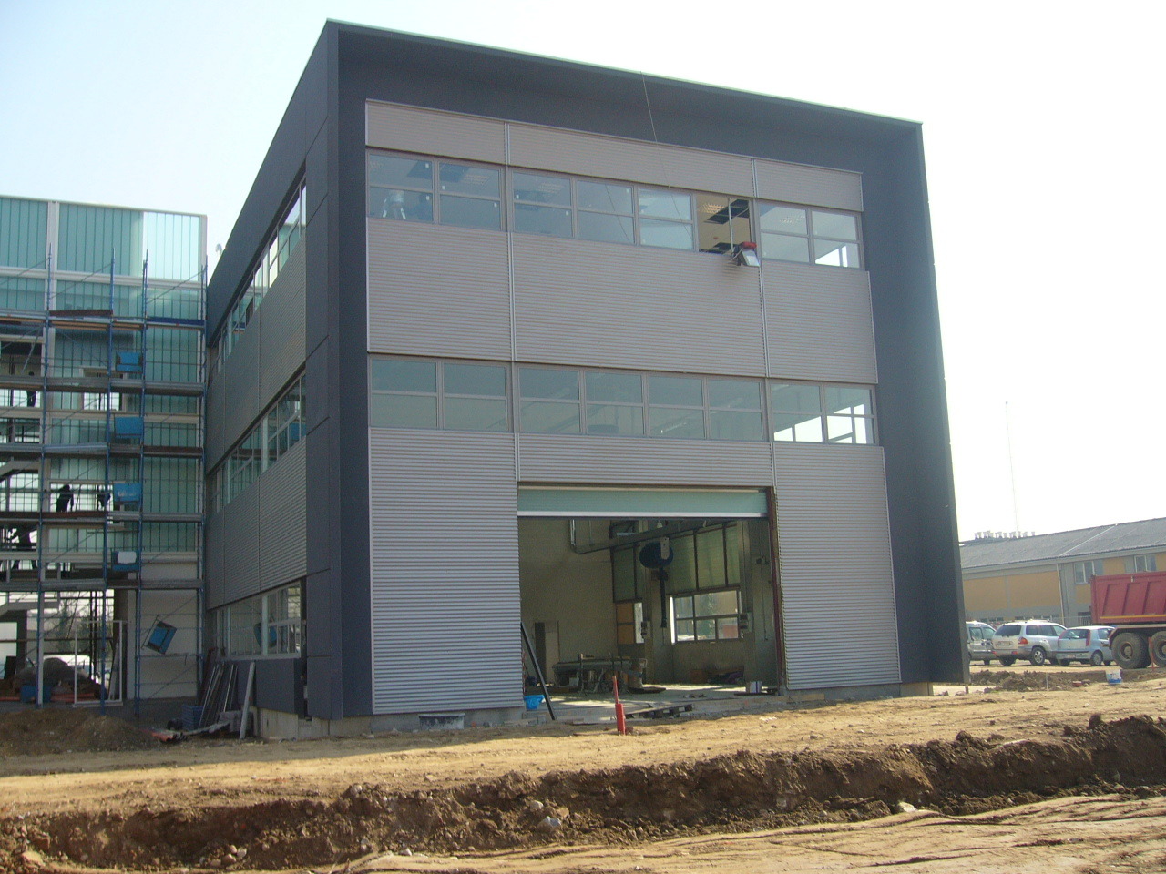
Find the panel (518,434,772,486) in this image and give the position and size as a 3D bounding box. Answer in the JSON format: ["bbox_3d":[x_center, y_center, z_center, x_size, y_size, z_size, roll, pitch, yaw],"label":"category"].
[{"bbox_3d":[1.418,0.523,24.803,6.051,0.993,0.100,2,-10,-24],"label":"panel"}]

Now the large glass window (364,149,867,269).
[{"bbox_3d":[1.198,-4.818,25.778,12.062,1.470,0.100,2,-10,-24],"label":"large glass window"}]

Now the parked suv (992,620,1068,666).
[{"bbox_3d":[18.500,8.245,47.301,4.500,1.720,1.830,3,-11,-28],"label":"parked suv"}]

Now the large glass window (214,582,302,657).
[{"bbox_3d":[-8.337,4.800,29.569,0.100,1.500,13.500,2,-10,-24],"label":"large glass window"}]

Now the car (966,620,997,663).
[{"bbox_3d":[15.828,8.367,47.587,4.150,1.800,1.720,2,-10,-24],"label":"car"}]

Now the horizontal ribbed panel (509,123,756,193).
[{"bbox_3d":[1.157,-6.037,25.895,6.051,0.975,0.100,2,-10,-24],"label":"horizontal ribbed panel"}]

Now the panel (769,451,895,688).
[{"bbox_3d":[5.645,2.793,26.165,2.946,5.297,0.100,2,-10,-24],"label":"panel"}]

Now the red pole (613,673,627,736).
[{"bbox_3d":[0.620,4.612,20.300,0.140,1.060,0.140,-6,-9,0],"label":"red pole"}]

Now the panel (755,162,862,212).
[{"bbox_3d":[5.300,-5.893,27.751,3.033,0.975,0.100,2,-10,-24],"label":"panel"}]

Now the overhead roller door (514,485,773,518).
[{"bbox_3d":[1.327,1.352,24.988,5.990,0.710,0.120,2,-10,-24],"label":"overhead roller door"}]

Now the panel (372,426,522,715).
[{"bbox_3d":[-2.596,2.498,22.488,2.899,5.297,0.100,2,-10,-24],"label":"panel"}]

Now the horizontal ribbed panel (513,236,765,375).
[{"bbox_3d":[1.302,-2.757,25.231,5.986,2.720,0.100,2,-10,-24],"label":"horizontal ribbed panel"}]

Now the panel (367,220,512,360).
[{"bbox_3d":[-2.808,-2.905,23.398,2.899,2.720,0.100,2,-10,-24],"label":"panel"}]

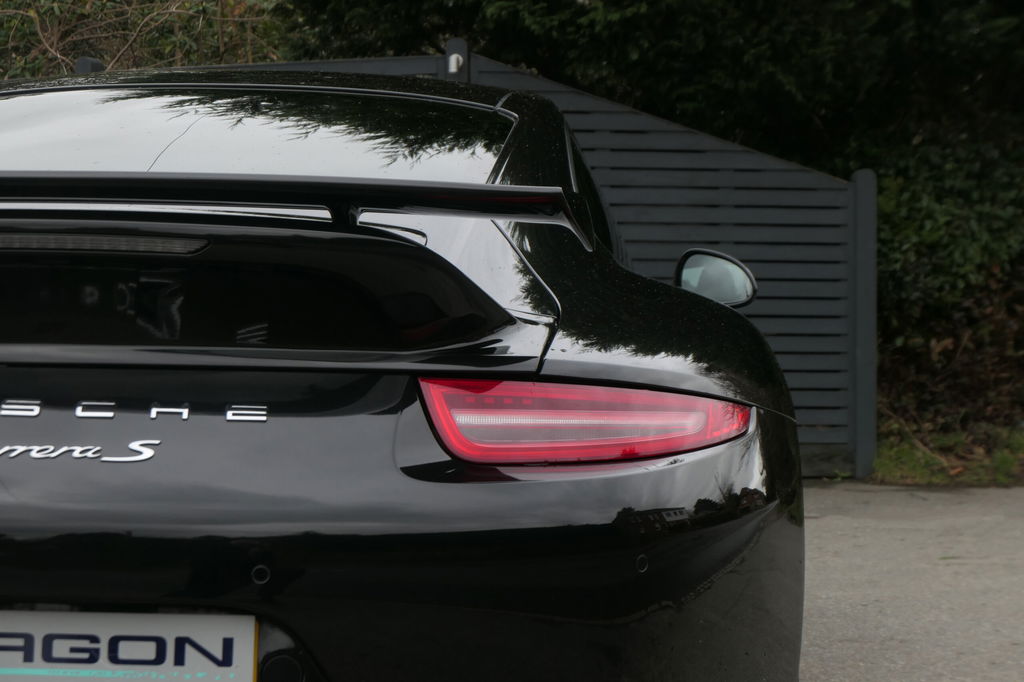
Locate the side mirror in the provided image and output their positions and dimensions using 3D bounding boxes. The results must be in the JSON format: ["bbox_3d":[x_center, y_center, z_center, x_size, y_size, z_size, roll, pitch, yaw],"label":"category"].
[{"bbox_3d":[0.438,-0.129,4.820,0.195,0.142,0.120,1,1,7],"label":"side mirror"}]

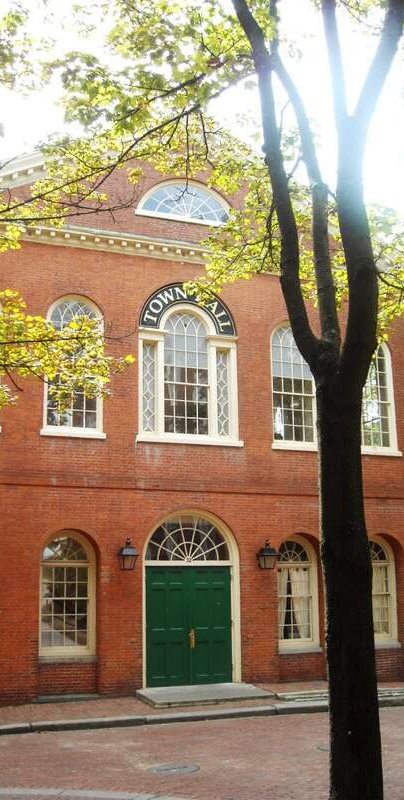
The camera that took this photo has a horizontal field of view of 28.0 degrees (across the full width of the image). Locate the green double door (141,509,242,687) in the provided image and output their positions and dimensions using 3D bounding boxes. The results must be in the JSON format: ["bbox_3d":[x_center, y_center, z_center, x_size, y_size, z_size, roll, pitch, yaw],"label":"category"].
[{"bbox_3d":[-0.244,3.981,16.394,2.090,3.504,0.220,5,-15,-21],"label":"green double door"}]

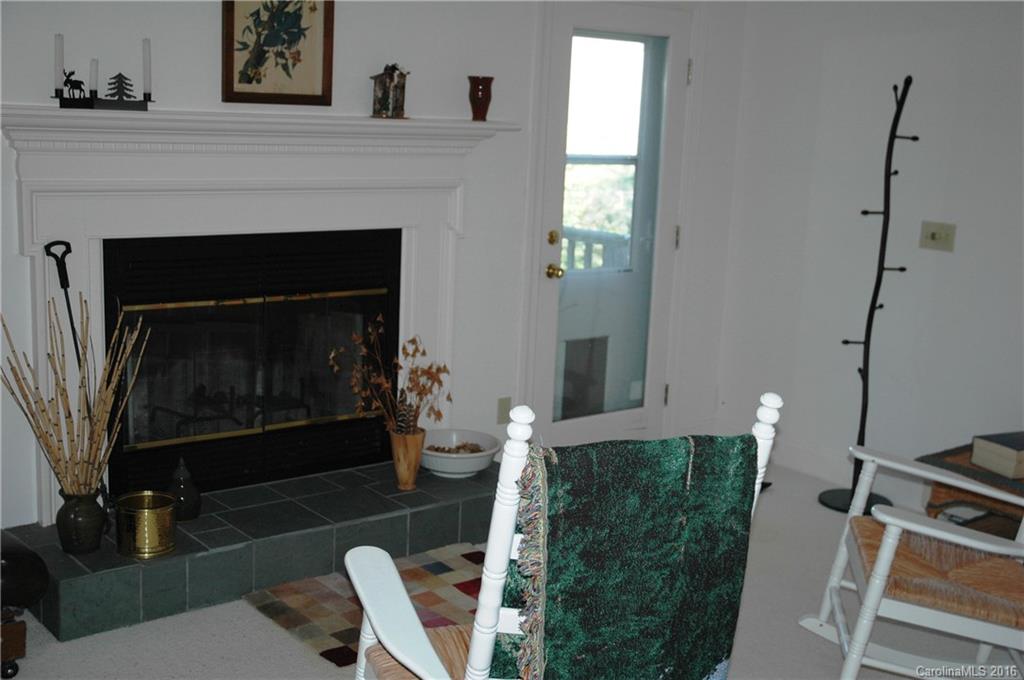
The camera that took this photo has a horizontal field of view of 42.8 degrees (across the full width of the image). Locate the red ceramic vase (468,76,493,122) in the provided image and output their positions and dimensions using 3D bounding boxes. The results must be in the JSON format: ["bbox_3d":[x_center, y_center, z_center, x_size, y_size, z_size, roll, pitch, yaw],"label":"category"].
[{"bbox_3d":[-0.121,-0.927,5.027,0.094,0.180,0.094,2,11,0],"label":"red ceramic vase"}]

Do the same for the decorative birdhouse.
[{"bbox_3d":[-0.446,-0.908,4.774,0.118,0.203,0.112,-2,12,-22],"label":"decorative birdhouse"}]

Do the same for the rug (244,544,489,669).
[{"bbox_3d":[-0.229,0.843,4.389,1.160,0.012,0.630,-6,14,-38],"label":"rug"}]

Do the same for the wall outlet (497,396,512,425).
[{"bbox_3d":[-0.033,0.300,5.530,0.071,0.115,0.009,-6,14,-38],"label":"wall outlet"}]

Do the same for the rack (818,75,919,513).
[{"bbox_3d":[1.502,-0.181,5.409,0.300,1.785,0.300,-6,14,-38],"label":"rack"}]

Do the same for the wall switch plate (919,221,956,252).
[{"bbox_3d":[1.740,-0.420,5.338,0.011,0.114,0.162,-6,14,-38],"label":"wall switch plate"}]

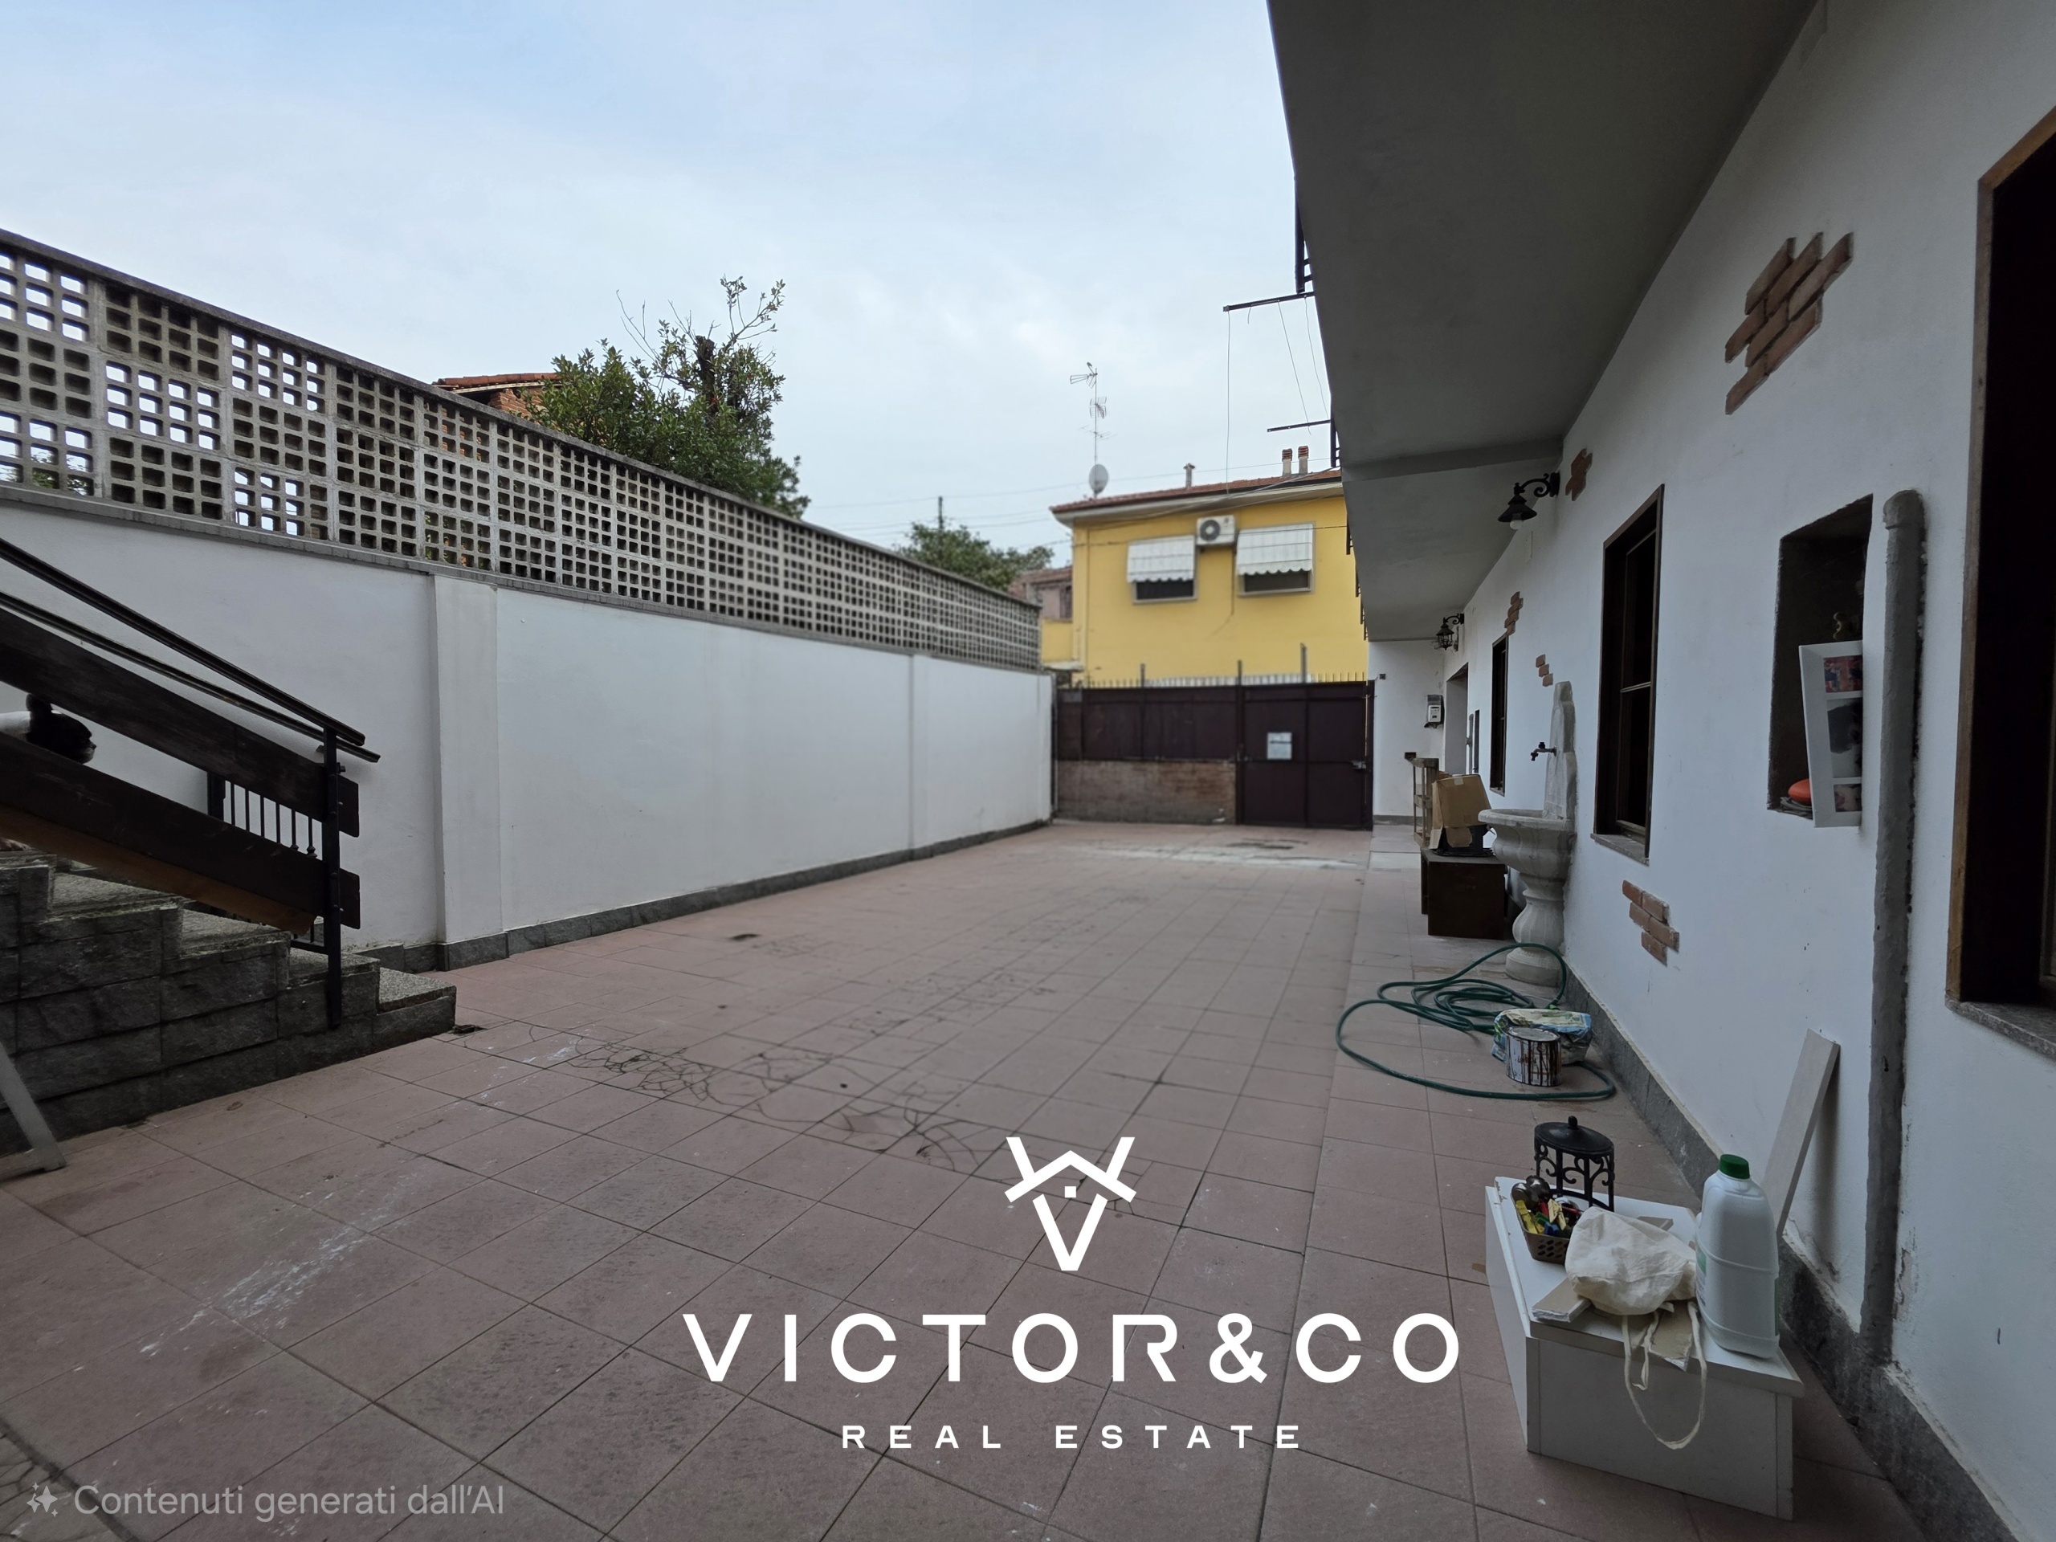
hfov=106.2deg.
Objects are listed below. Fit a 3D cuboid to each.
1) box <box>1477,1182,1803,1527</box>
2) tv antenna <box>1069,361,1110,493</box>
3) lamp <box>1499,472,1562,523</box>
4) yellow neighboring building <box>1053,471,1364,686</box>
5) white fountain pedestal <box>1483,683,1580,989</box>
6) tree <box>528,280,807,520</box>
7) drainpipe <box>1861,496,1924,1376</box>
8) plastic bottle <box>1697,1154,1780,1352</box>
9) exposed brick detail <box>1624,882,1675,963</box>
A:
[{"bbox_3d":[1.179,1.098,1.551,0.367,0.243,0.490,1,3,23],"label":"box"},{"bbox_3d":[1.489,-7.950,17.900,0.950,3.050,0.850,1,3,25],"label":"tv antenna"},{"bbox_3d":[2.755,-1.498,4.235,0.265,0.295,0.190,1,3,25],"label":"lamp"},{"bbox_3d":[6.273,-3.165,19.043,8.000,7.500,8.000,1,3,28],"label":"yellow neighboring building"},{"bbox_3d":[2.583,0.332,4.077,0.370,1.545,0.660,1,3,25],"label":"white fountain pedestal"},{"bbox_3d":[-3.972,-2.265,8.573,2.950,6.400,2.950,1,3,25],"label":"tree"},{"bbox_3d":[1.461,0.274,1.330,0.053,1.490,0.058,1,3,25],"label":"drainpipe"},{"bbox_3d":[1.262,0.841,1.385,0.096,0.284,0.165,1,3,25],"label":"plastic bottle"},{"bbox_3d":[2.082,0.508,2.600,0.030,0.190,0.615,1,3,25],"label":"exposed brick detail"}]

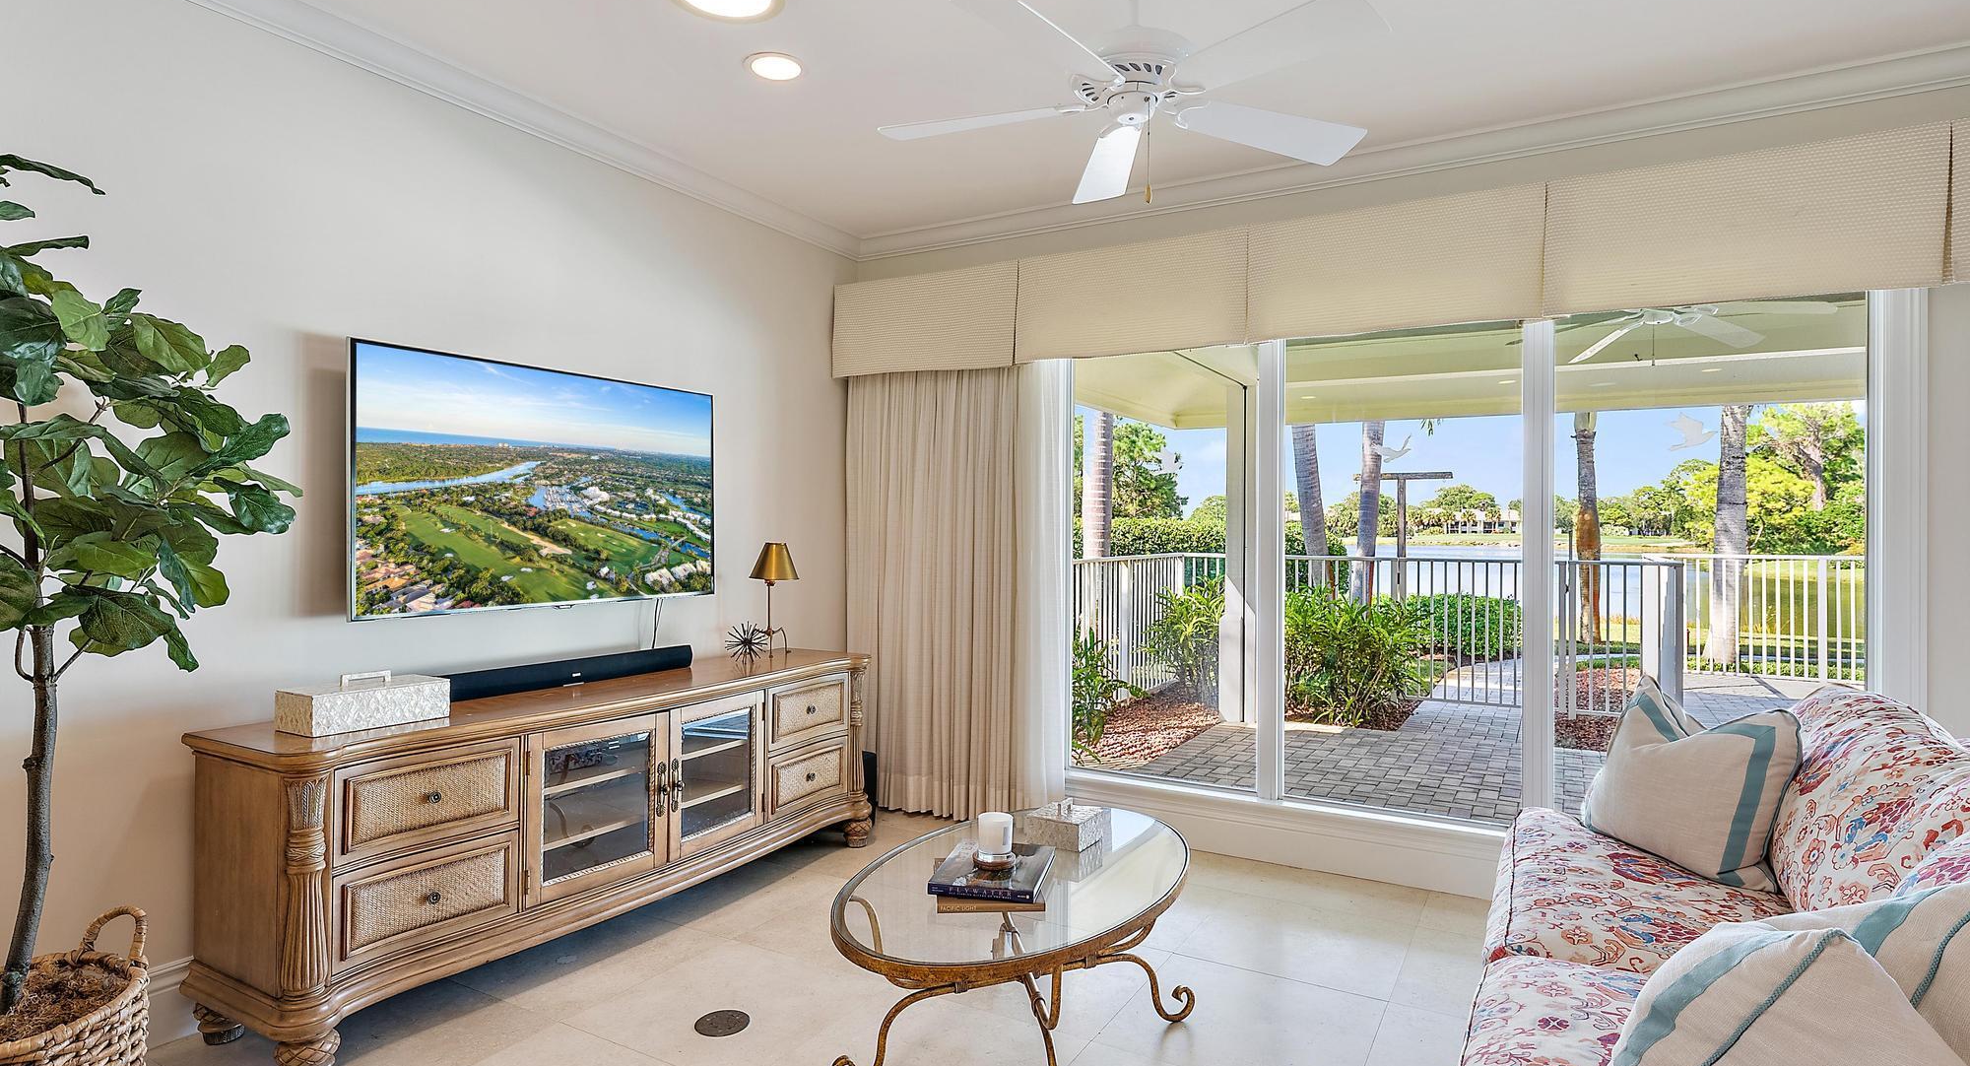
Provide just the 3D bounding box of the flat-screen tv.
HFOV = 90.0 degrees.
[{"bbox_3d":[-1.449,-0.148,3.354,0.052,0.790,1.374,0,0,30],"label":"flat-screen tv"}]

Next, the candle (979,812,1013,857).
[{"bbox_3d":[0.026,0.720,2.335,0.083,0.087,0.083,0,0,0],"label":"candle"}]

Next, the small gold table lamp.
[{"bbox_3d":[-0.886,0.275,4.138,0.212,0.466,0.212,0,0,0],"label":"small gold table lamp"}]

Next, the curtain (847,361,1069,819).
[{"bbox_3d":[-0.163,0.190,4.476,1.159,2.156,0.155,0,0,30],"label":"curtain"}]

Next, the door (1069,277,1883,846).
[{"bbox_3d":[1.556,0.124,3.730,2.758,1.852,0.091,0,0,30],"label":"door"}]

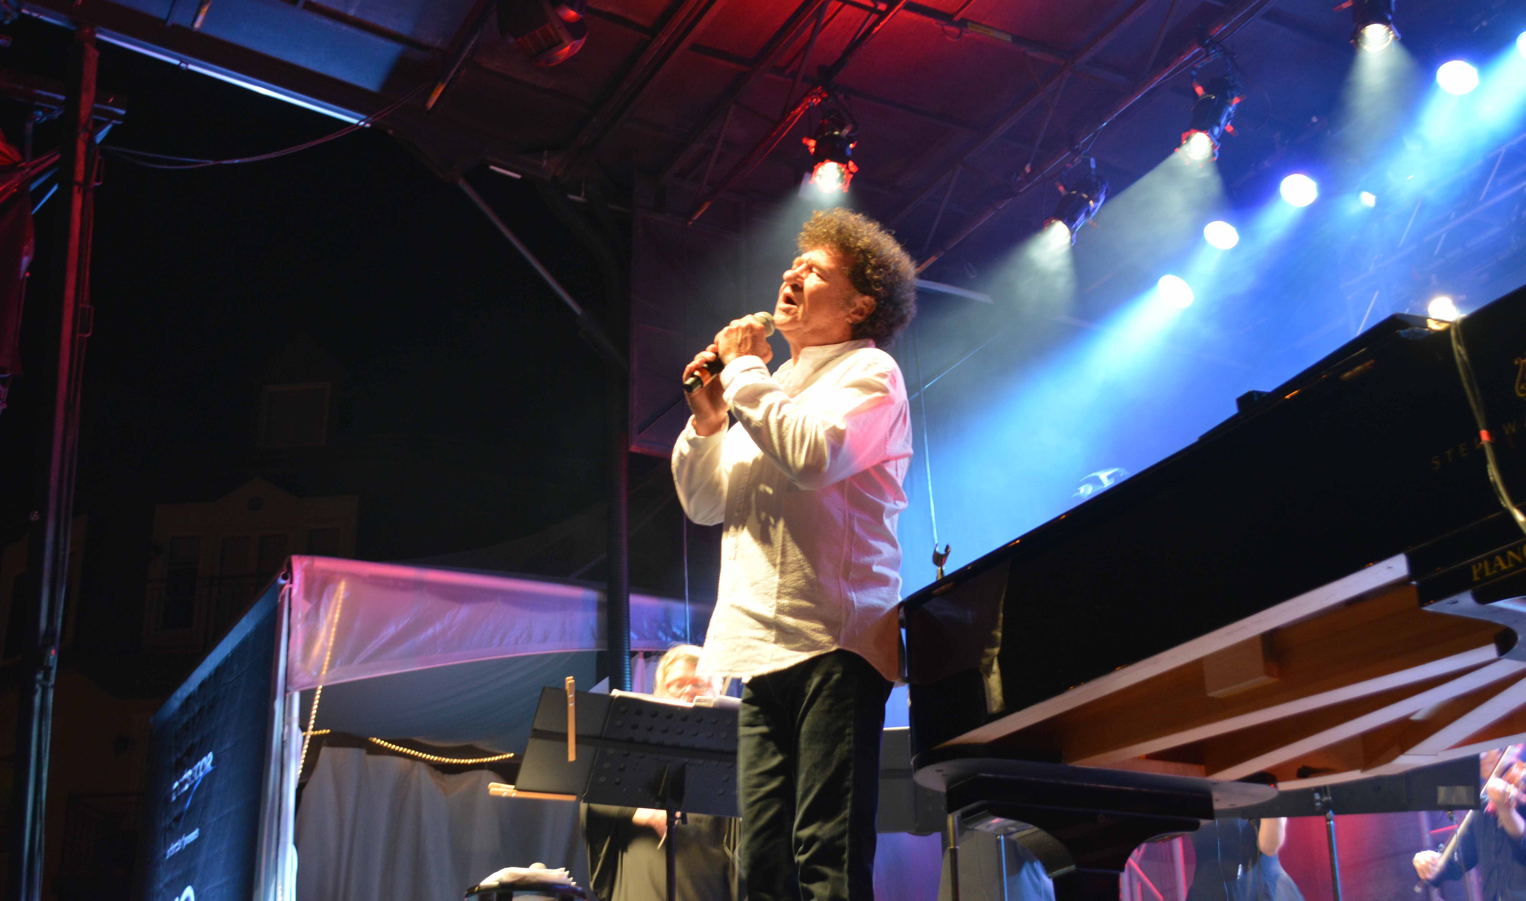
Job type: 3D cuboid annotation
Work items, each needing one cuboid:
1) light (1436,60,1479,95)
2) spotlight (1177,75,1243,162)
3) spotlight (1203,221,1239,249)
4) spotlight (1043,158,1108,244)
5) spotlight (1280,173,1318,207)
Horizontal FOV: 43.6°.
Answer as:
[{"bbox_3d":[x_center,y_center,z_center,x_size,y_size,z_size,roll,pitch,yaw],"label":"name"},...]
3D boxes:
[{"bbox_3d":[3.334,-1.854,9.113,0.215,0.250,0.215,-17,-54,42],"label":"light"},{"bbox_3d":[2.056,-1.527,8.750,0.280,0.540,0.280,-14,-59,35],"label":"spotlight"},{"bbox_3d":[2.535,-1.248,10.414,0.215,0.250,0.215,-19,-61,45],"label":"spotlight"},{"bbox_3d":[1.558,-1.247,9.450,0.280,0.300,0.540,-18,21,43],"label":"spotlight"},{"bbox_3d":[2.822,-1.426,9.969,0.215,0.250,0.215,-15,-57,39],"label":"spotlight"}]

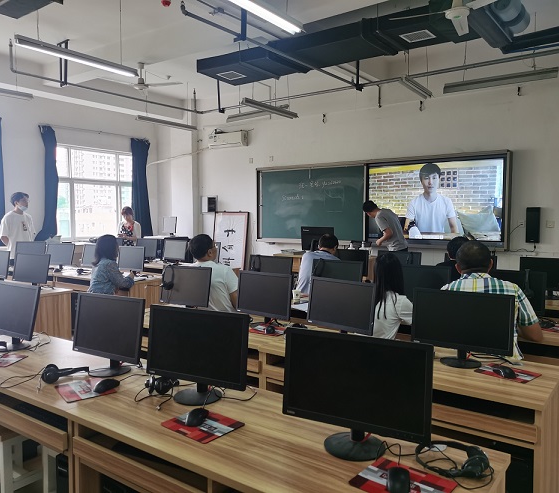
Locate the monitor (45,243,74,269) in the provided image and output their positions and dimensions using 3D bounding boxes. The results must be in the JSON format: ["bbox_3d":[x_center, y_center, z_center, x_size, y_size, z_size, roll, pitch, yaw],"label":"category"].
[{"bbox_3d":[-3.138,0.154,7.356,0.500,0.365,0.200,2,4,29],"label":"monitor"}]

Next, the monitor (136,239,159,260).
[{"bbox_3d":[-2.166,0.087,8.402,0.500,0.365,0.200,2,4,35],"label":"monitor"}]

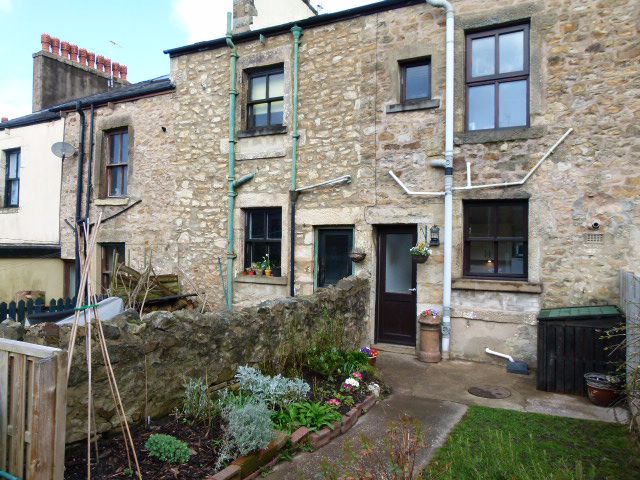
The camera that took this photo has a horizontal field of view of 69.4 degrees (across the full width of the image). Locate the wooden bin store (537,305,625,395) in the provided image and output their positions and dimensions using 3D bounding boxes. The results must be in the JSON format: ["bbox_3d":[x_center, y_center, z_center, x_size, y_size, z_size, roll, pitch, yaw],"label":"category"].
[{"bbox_3d":[3.398,1.420,6.082,0.950,1.030,0.700,1,0,29],"label":"wooden bin store"}]

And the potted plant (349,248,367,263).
[{"bbox_3d":[0.656,0.274,8.017,0.300,0.240,0.280,1,0,25],"label":"potted plant"}]

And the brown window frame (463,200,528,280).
[{"bbox_3d":[2.835,0.003,7.446,1.000,1.280,0.100,1,0,25],"label":"brown window frame"}]

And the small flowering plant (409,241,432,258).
[{"bbox_3d":[1.647,0.180,7.550,0.360,0.320,0.330,1,0,25],"label":"small flowering plant"}]

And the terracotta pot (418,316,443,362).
[{"bbox_3d":[1.822,1.631,7.630,0.380,0.700,0.380,1,0,24],"label":"terracotta pot"}]

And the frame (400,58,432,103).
[{"bbox_3d":[1.688,-2.761,8.012,0.570,0.740,0.100,1,0,25],"label":"frame"}]

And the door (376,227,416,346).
[{"bbox_3d":[1.387,0.812,8.182,0.800,2.080,0.100,1,0,25],"label":"door"}]

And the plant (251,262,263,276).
[{"bbox_3d":[-1.266,0.588,9.213,0.220,0.270,0.190,1,0,25],"label":"plant"}]

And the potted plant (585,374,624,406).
[{"bbox_3d":[3.333,1.785,5.441,0.380,0.290,0.380,1,0,25],"label":"potted plant"}]

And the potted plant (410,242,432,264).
[{"bbox_3d":[1.650,0.216,7.514,0.350,0.340,0.340,1,0,25],"label":"potted plant"}]

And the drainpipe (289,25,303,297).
[{"bbox_3d":[-0.476,-1.270,8.697,0.190,5.500,0.170,1,0,25],"label":"drainpipe"}]

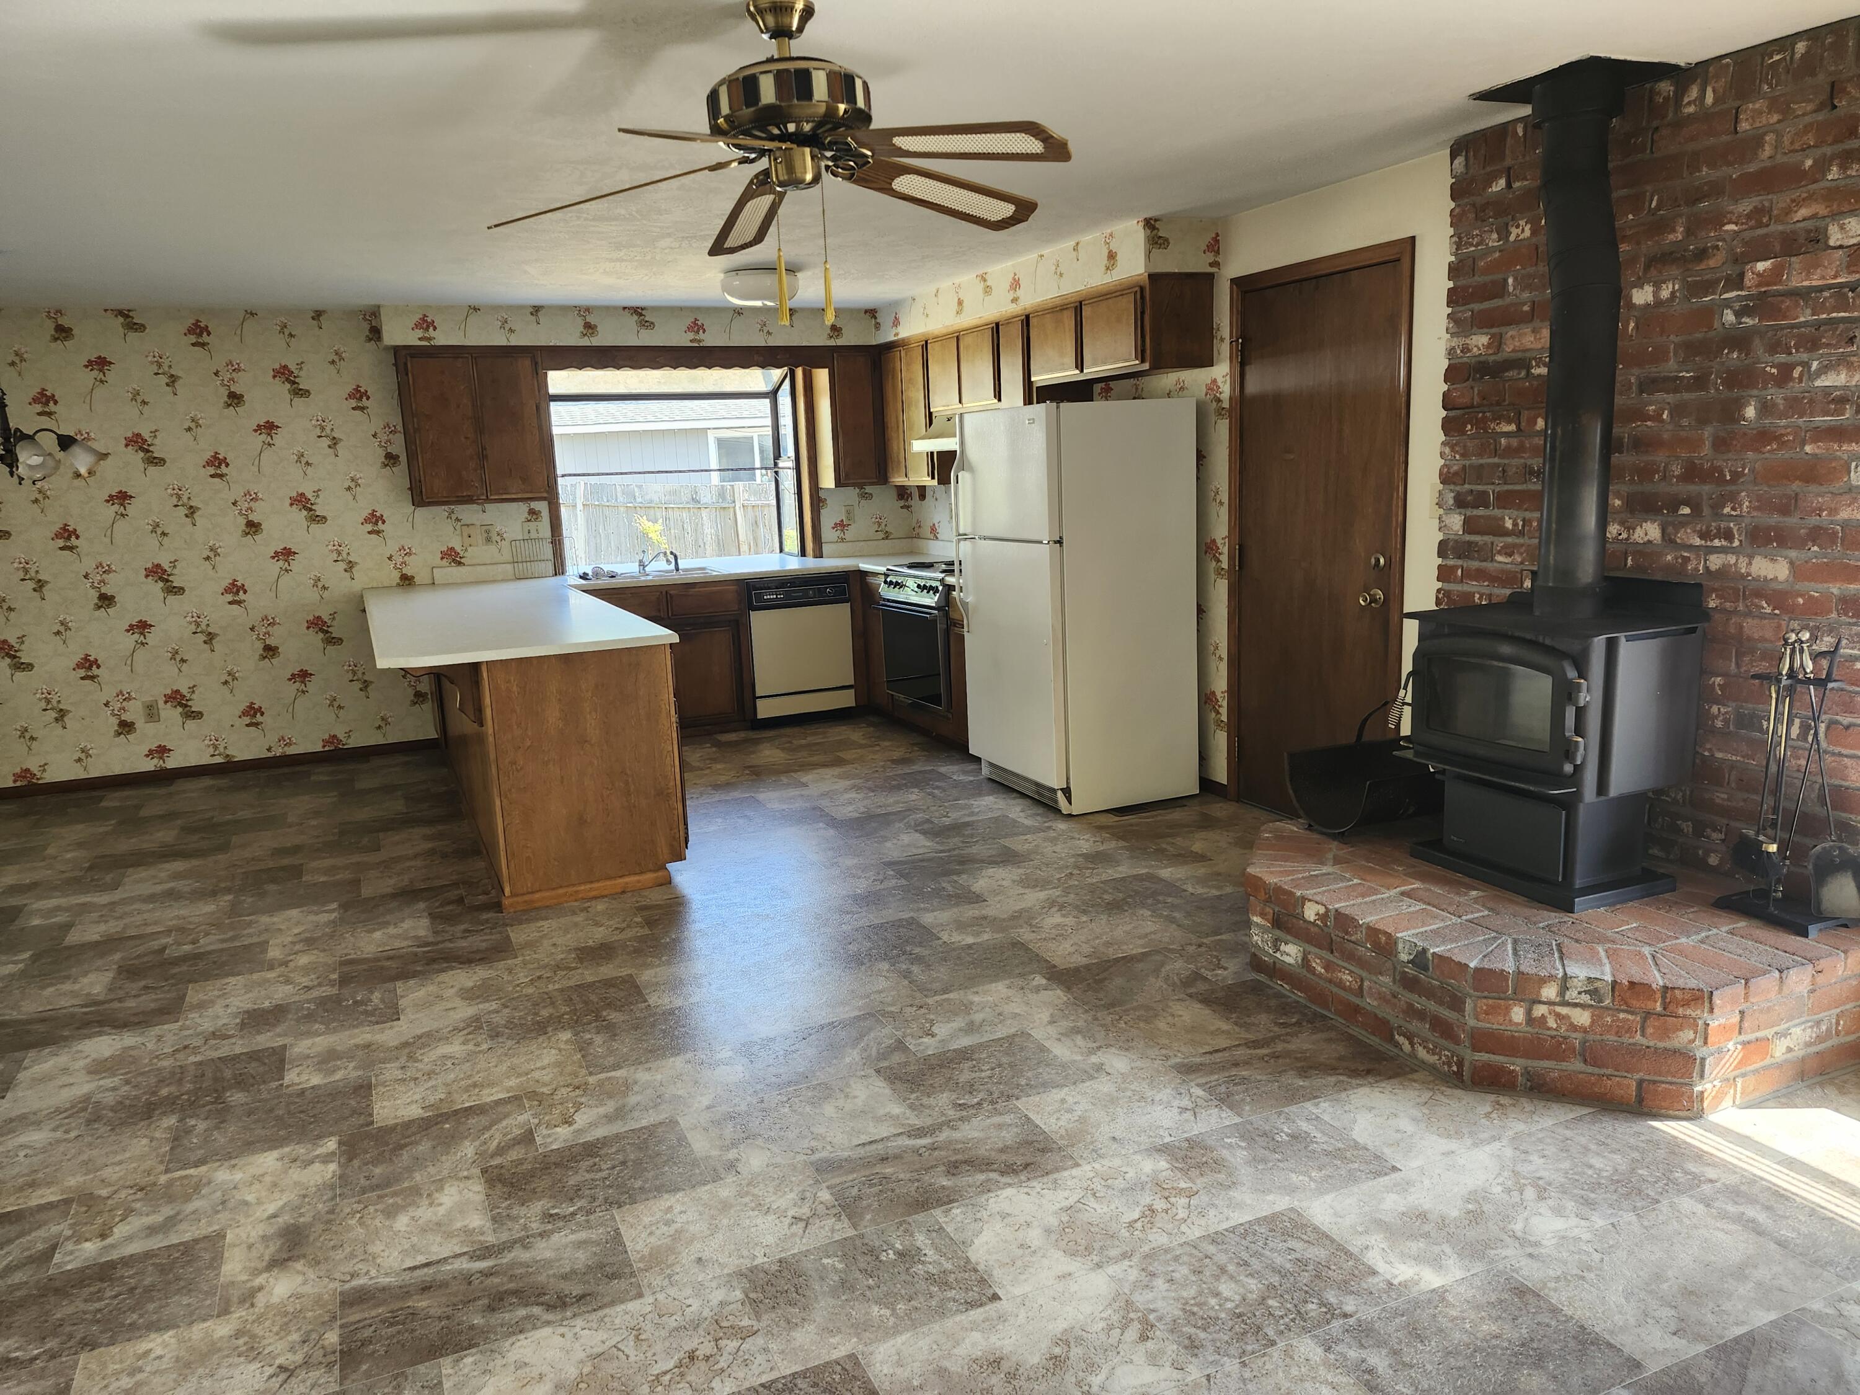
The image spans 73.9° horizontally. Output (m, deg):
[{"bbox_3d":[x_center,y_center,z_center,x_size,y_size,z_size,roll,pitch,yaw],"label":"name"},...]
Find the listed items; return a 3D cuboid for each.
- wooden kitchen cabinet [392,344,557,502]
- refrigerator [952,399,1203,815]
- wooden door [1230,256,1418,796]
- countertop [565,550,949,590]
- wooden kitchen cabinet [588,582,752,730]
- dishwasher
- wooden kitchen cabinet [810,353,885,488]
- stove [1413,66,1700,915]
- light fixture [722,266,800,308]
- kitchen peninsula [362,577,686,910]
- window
[{"bbox_3d":[-2.474,-1.465,6.716,0.708,0.819,0.335,-7,12,-24],"label":"wooden kitchen cabinet"},{"bbox_3d":[0.637,-0.420,5.455,0.745,1.681,0.782,-7,12,-24],"label":"refrigerator"},{"bbox_3d":[1.469,-0.543,4.705,0.080,2.130,0.950,-7,12,-24],"label":"wooden door"},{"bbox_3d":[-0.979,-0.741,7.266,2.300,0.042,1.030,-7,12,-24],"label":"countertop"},{"bbox_3d":[-1.564,-0.236,7.162,0.920,0.870,0.620,-7,12,-24],"label":"wooden kitchen cabinet"},{"bbox_3d":[-0.852,-0.348,7.474,0.617,0.820,0.620,-7,12,-24],"label":"dishwasher"},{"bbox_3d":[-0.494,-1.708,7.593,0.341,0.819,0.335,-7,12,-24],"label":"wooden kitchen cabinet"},{"bbox_3d":[1.635,-0.556,3.235,0.620,2.090,0.690,-7,12,-24],"label":"stove"},{"bbox_3d":[-0.803,-1.944,5.892,0.360,0.129,0.360,-7,12,-24],"label":"light fixture"},{"bbox_3d":[-1.960,0.043,5.643,0.985,0.909,3.100,-7,12,-24],"label":"kitchen peninsula"},{"bbox_3d":[-1.544,-1.385,7.520,1.460,1.165,0.350,-7,12,-24],"label":"window"}]

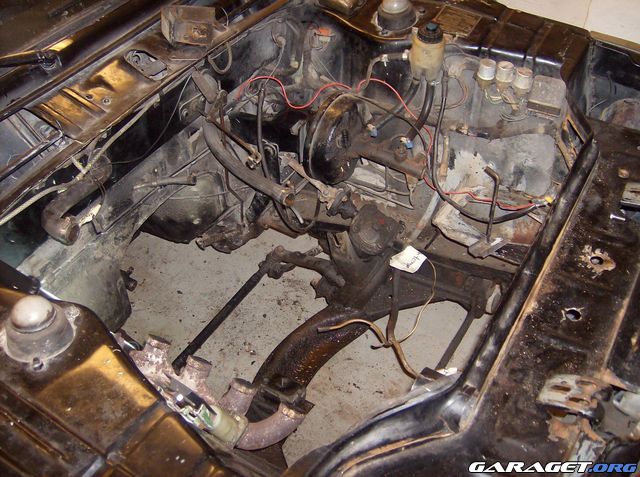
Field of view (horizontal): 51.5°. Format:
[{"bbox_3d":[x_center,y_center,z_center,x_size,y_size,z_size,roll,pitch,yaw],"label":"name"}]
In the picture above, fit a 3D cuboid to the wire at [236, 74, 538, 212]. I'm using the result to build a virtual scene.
[{"bbox_3d":[0.150,-0.234,1.465,0.700,0.200,0.160,24,48,18],"label":"wire"}]

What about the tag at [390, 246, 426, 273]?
[{"bbox_3d":[0.187,0.044,1.400,0.048,0.008,0.048,42,84,12],"label":"tag"}]

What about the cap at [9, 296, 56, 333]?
[{"bbox_3d":[-0.353,0.094,0.819,0.054,0.026,0.054,3,40,-2],"label":"cap"}]

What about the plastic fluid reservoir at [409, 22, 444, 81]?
[{"bbox_3d":[0.240,-0.418,1.480,0.076,0.120,0.078,0,45,0],"label":"plastic fluid reservoir"}]

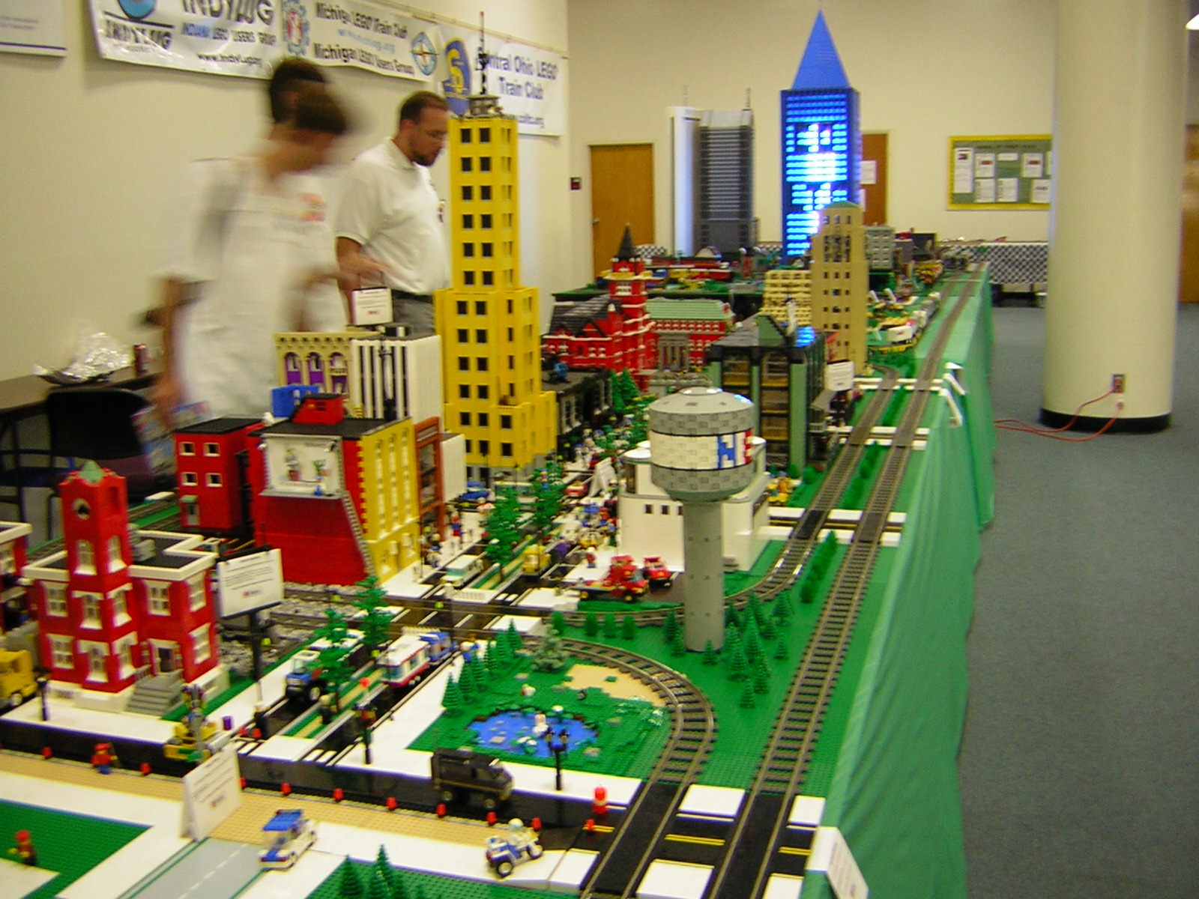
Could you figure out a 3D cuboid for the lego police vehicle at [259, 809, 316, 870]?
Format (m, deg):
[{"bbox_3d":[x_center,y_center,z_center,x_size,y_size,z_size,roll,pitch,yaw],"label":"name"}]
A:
[{"bbox_3d":[-0.344,0.430,1.381,0.033,0.045,0.067,2,12,17],"label":"lego police vehicle"}]

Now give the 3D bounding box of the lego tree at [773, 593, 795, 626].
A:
[{"bbox_3d":[0.316,0.269,2.140,0.034,0.064,0.034,1,12,17],"label":"lego tree"}]

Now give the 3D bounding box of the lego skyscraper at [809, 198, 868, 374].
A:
[{"bbox_3d":[0.964,-0.642,4.963,0.200,0.660,0.240,2,12,17],"label":"lego skyscraper"}]

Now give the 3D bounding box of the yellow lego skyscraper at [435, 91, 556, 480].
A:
[{"bbox_3d":[-0.281,-0.425,3.255,0.242,0.977,0.258,2,12,17],"label":"yellow lego skyscraper"}]

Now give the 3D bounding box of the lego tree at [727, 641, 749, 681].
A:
[{"bbox_3d":[0.211,0.320,1.905,0.034,0.064,0.034,1,12,17],"label":"lego tree"}]

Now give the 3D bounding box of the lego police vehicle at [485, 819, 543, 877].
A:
[{"bbox_3d":[-0.097,0.432,1.382,0.058,0.052,0.038,-13,16,-43],"label":"lego police vehicle"}]

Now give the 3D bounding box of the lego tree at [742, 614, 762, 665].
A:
[{"bbox_3d":[0.235,0.295,1.923,0.031,0.074,0.031,2,12,17],"label":"lego tree"}]

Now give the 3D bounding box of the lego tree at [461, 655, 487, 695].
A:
[{"bbox_3d":[-0.180,0.325,1.812,0.032,0.058,0.032,2,12,17],"label":"lego tree"}]

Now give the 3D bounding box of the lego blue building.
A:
[{"bbox_3d":[2.206,-3.052,12.345,0.690,2.446,0.690,2,12,17],"label":"lego blue building"}]

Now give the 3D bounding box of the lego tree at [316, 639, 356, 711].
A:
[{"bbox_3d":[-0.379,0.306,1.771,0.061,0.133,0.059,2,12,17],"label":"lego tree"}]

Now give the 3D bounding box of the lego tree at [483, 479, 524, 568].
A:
[{"bbox_3d":[-0.187,0.154,2.368,0.068,0.174,0.066,2,12,17],"label":"lego tree"}]

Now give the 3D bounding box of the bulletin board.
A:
[{"bbox_3d":[5.008,-3.350,15.076,1.500,0.890,0.030,1,12,17],"label":"bulletin board"}]

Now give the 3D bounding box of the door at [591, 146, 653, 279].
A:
[{"bbox_3d":[0.345,-3.139,17.351,0.910,2.100,0.060,2,12,17],"label":"door"}]

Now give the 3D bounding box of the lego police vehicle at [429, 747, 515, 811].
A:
[{"bbox_3d":[-0.150,0.395,1.498,0.098,0.059,0.036,3,12,22],"label":"lego police vehicle"}]

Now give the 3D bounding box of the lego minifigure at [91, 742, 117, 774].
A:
[{"bbox_3d":[-0.638,0.396,1.608,0.026,0.043,0.026,9,15,42],"label":"lego minifigure"}]

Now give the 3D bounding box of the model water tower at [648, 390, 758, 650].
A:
[{"bbox_3d":[0.168,0.111,1.976,0.163,0.418,0.163,2,12,17],"label":"model water tower"}]

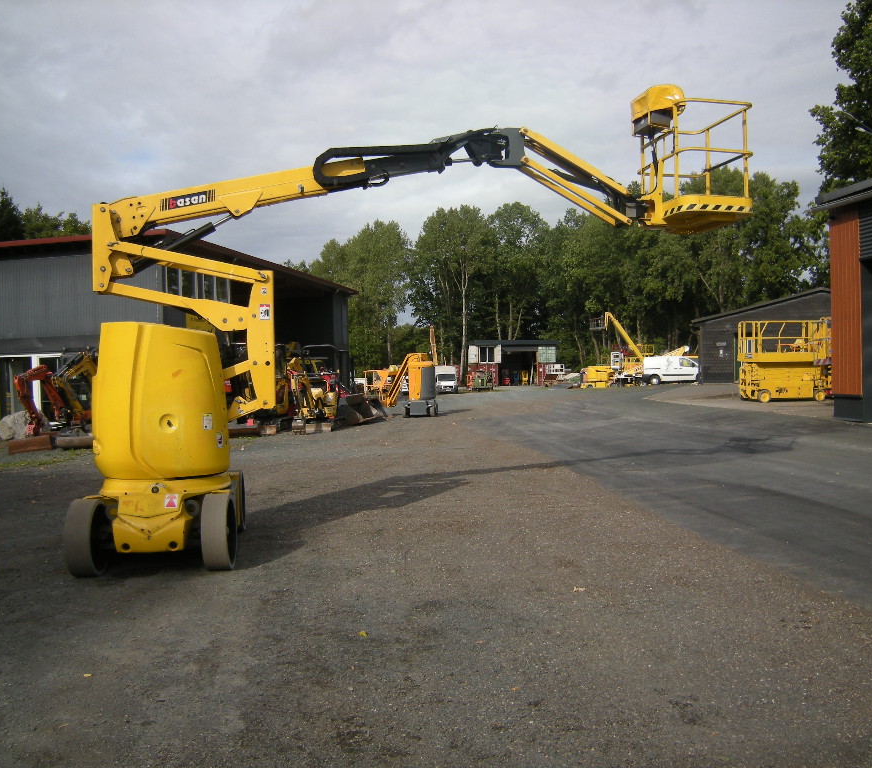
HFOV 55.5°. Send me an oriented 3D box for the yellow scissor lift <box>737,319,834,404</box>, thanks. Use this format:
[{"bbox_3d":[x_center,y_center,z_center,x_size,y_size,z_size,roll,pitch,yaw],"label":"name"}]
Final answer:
[{"bbox_3d":[10.700,-0.720,25.300,2.500,2.500,1.200,-1,1,-2],"label":"yellow scissor lift"}]

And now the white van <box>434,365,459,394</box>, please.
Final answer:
[{"bbox_3d":[0.600,-0.450,83.000,2.100,2.650,5.900,-1,1,-9],"label":"white van"}]

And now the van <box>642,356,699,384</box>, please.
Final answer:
[{"bbox_3d":[16.800,-0.950,57.400,4.800,1.970,1.900,-1,1,12],"label":"van"}]

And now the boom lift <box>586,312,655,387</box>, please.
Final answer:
[{"bbox_3d":[14.800,-2.720,65.000,5.700,5.800,2.300,-1,1,3],"label":"boom lift"}]

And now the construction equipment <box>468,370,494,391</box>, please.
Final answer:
[{"bbox_3d":[4.750,-0.340,87.000,2.600,2.050,2.100,-1,1,12],"label":"construction equipment"}]

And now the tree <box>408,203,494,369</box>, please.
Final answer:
[{"bbox_3d":[1.900,-10.500,100.000,9.900,21.700,9.900,-1,1,0],"label":"tree"}]

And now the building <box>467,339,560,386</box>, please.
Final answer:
[{"bbox_3d":[9.970,-2.700,106.000,10.800,5.750,7.500,-1,1,7],"label":"building"}]

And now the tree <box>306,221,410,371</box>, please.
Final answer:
[{"bbox_3d":[-9.400,-9.600,100.000,12.500,20.400,11.500,-1,1,0],"label":"tree"}]

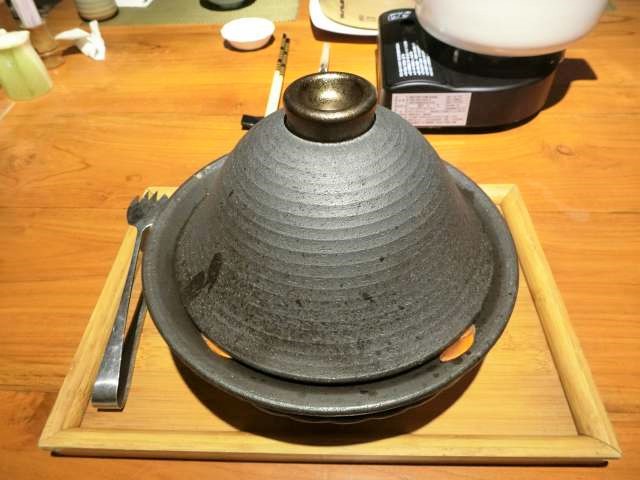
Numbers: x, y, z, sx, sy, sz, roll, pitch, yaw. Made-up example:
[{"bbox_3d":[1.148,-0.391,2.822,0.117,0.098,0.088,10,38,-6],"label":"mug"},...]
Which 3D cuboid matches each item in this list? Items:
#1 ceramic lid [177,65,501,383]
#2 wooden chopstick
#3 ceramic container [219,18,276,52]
[{"bbox_3d":[0.008,-0.041,0.300,0.231,0.117,0.231,0,48,2],"label":"ceramic lid"},{"bbox_3d":[-0.059,-0.239,0.657,0.017,0.010,0.265,0,46,2],"label":"wooden chopstick"},{"bbox_3d":[-0.112,-0.321,0.732,0.085,0.023,0.085,0,48,2],"label":"ceramic container"}]

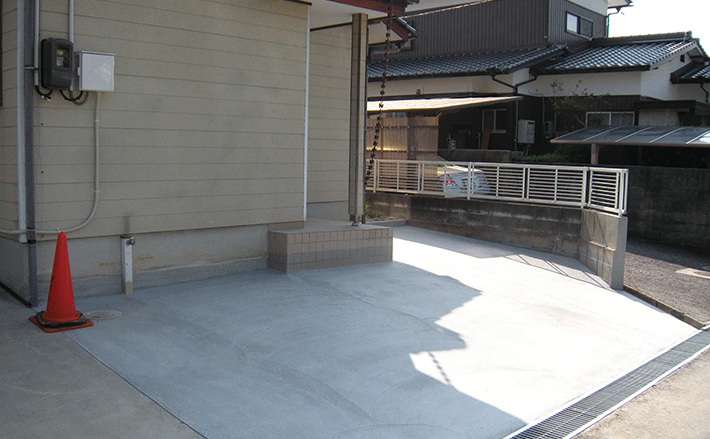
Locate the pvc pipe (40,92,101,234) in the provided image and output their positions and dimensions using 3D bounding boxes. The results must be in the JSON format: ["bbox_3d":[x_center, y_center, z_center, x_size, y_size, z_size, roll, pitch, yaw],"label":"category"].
[{"bbox_3d":[-2.346,-0.462,5.899,0.040,1.180,0.530,7,8,43],"label":"pvc pipe"}]

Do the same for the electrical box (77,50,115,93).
[{"bbox_3d":[-2.155,-1.216,5.943,0.140,0.320,0.305,7,8,43],"label":"electrical box"}]

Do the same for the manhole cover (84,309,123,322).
[{"bbox_3d":[-1.970,0.761,5.629,0.290,0.025,0.290,-5,11,-44],"label":"manhole cover"}]

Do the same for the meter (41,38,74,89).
[{"bbox_3d":[-2.359,-1.228,5.702,0.165,0.410,0.210,7,8,43],"label":"meter"}]

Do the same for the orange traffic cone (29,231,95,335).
[{"bbox_3d":[-2.220,0.444,5.423,0.375,0.690,0.375,6,8,41],"label":"orange traffic cone"}]

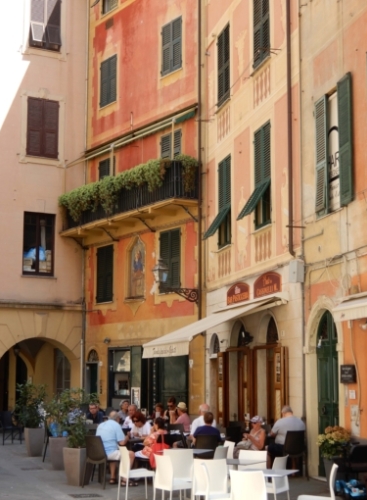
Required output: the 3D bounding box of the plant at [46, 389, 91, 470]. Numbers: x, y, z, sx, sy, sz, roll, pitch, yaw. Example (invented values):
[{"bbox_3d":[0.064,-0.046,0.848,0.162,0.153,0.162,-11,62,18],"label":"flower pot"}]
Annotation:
[{"bbox_3d":[-2.227,3.411,17.984,0.758,1.557,0.620,1,-8,-7],"label":"plant"}]

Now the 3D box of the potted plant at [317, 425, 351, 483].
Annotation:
[{"bbox_3d":[2.397,3.309,15.010,0.528,1.006,0.480,-1,-8,9],"label":"potted plant"}]

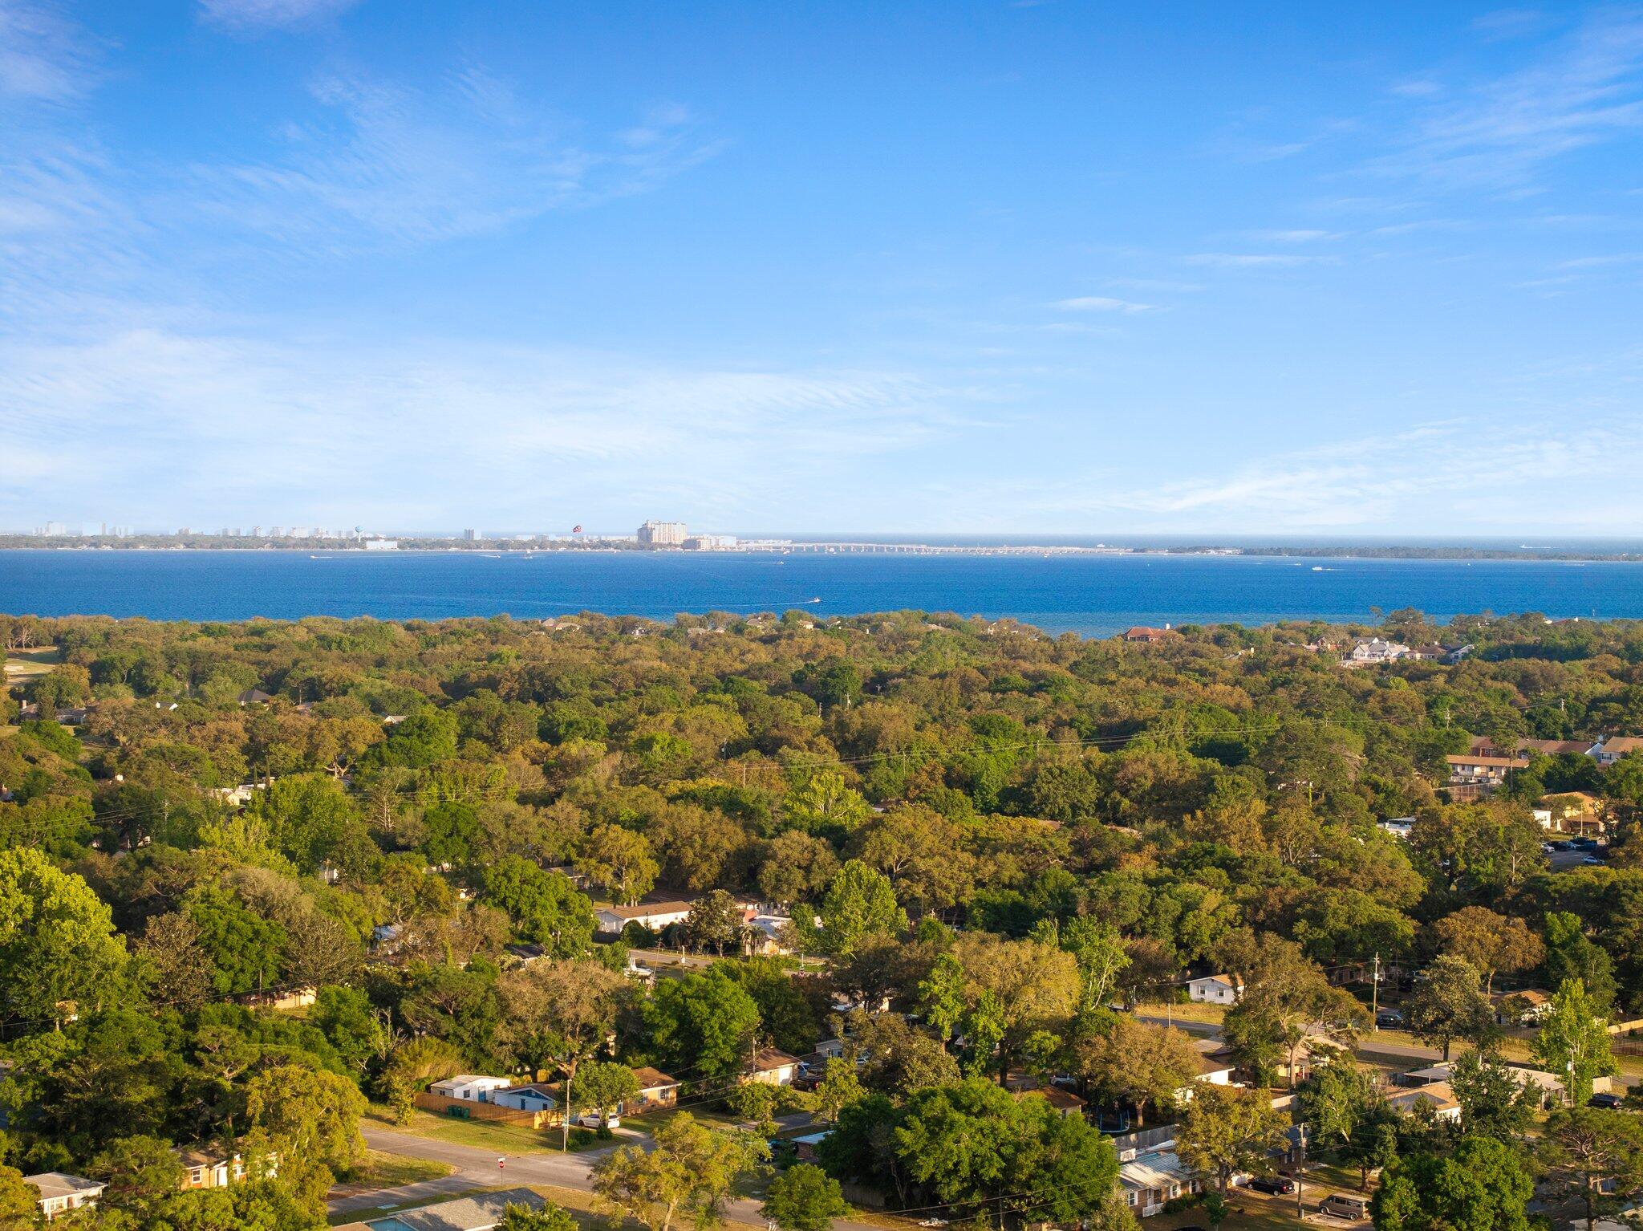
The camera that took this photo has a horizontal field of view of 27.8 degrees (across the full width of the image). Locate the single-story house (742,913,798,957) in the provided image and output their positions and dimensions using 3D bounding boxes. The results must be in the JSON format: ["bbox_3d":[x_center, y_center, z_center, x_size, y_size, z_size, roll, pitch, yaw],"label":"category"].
[{"bbox_3d":[-7.469,48.547,503.470,11.000,4.300,8.500,2,2,40],"label":"single-story house"}]

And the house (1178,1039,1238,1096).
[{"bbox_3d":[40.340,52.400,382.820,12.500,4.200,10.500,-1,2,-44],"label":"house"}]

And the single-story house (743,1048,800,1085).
[{"bbox_3d":[-9.146,51.983,382.179,7.500,4.300,10.500,2,2,40],"label":"single-story house"}]

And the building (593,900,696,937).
[{"bbox_3d":[-28.020,47.980,529.680,16.500,4.000,8.800,-1,2,-44],"label":"building"}]

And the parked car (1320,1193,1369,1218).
[{"bbox_3d":[49.510,55.550,312.930,1.980,2.030,5.150,-1,2,-39],"label":"parked car"}]

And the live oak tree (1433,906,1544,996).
[{"bbox_3d":[91.500,46.130,454.900,15.240,12.870,15.240,0,2,0],"label":"live oak tree"}]

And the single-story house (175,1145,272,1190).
[{"bbox_3d":[-60.290,53.680,330.640,13.500,4.000,8.600,-1,2,-44],"label":"single-story house"}]

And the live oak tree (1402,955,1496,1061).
[{"bbox_3d":[75.530,47.460,400.490,10.790,13.280,10.790,0,2,0],"label":"live oak tree"}]

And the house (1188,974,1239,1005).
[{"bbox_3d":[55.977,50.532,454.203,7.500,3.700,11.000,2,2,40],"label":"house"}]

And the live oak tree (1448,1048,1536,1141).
[{"bbox_3d":[70.720,50.680,351.250,9.050,9.680,9.050,0,2,0],"label":"live oak tree"}]

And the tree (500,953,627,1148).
[{"bbox_3d":[-29.050,46.490,374.890,14.570,16.000,14.570,0,2,0],"label":"tree"}]

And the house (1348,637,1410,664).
[{"bbox_3d":[259.550,15.820,1554.550,28.000,10.500,16.000,0,2,9],"label":"house"}]

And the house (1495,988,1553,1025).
[{"bbox_3d":[88.540,51.130,435.220,14.000,4.000,8.800,-1,2,-44],"label":"house"}]

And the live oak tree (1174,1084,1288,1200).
[{"bbox_3d":[38.767,49.840,315.498,10.800,10.800,10.600,0,2,0],"label":"live oak tree"}]

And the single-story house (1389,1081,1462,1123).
[{"bbox_3d":[62.096,53.032,358.295,8.200,4.200,13.000,2,2,40],"label":"single-story house"}]

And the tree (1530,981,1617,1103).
[{"bbox_3d":[84.359,47.667,371.091,9.600,14.400,9.600,0,2,0],"label":"tree"}]

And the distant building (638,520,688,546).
[{"bbox_3d":[-360.967,-181.952,7500.000,88.000,60.000,70.000,-1,2,-28],"label":"distant building"}]

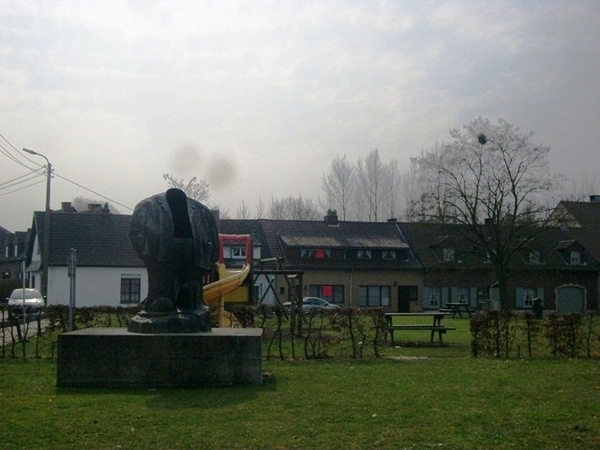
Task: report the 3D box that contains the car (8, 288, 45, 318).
[{"bbox_3d":[-13.348,3.865,42.300,1.720,1.470,4.100,2,-4,-20],"label":"car"}]

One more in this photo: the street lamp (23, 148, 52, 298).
[{"bbox_3d":[-13.646,0.362,44.800,1.500,8.700,0.350,2,-4,-20],"label":"street lamp"}]

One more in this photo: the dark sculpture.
[{"bbox_3d":[-2.022,0.565,13.800,1.450,2.270,1.200,1,-4,-15],"label":"dark sculpture"}]

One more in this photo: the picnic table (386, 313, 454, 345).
[{"bbox_3d":[3.008,2.645,22.000,1.700,0.760,1.500,1,-4,-2],"label":"picnic table"}]

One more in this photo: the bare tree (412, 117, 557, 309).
[{"bbox_3d":[10.112,-0.411,47.500,8.000,11.100,7.600,0,-4,0],"label":"bare tree"}]

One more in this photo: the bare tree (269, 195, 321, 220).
[{"bbox_3d":[-0.666,2.968,105.000,7.500,13.300,7.500,0,-4,0],"label":"bare tree"}]

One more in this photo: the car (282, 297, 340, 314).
[{"bbox_3d":[0.914,6.229,66.000,4.350,1.420,1.750,1,-4,-10],"label":"car"}]

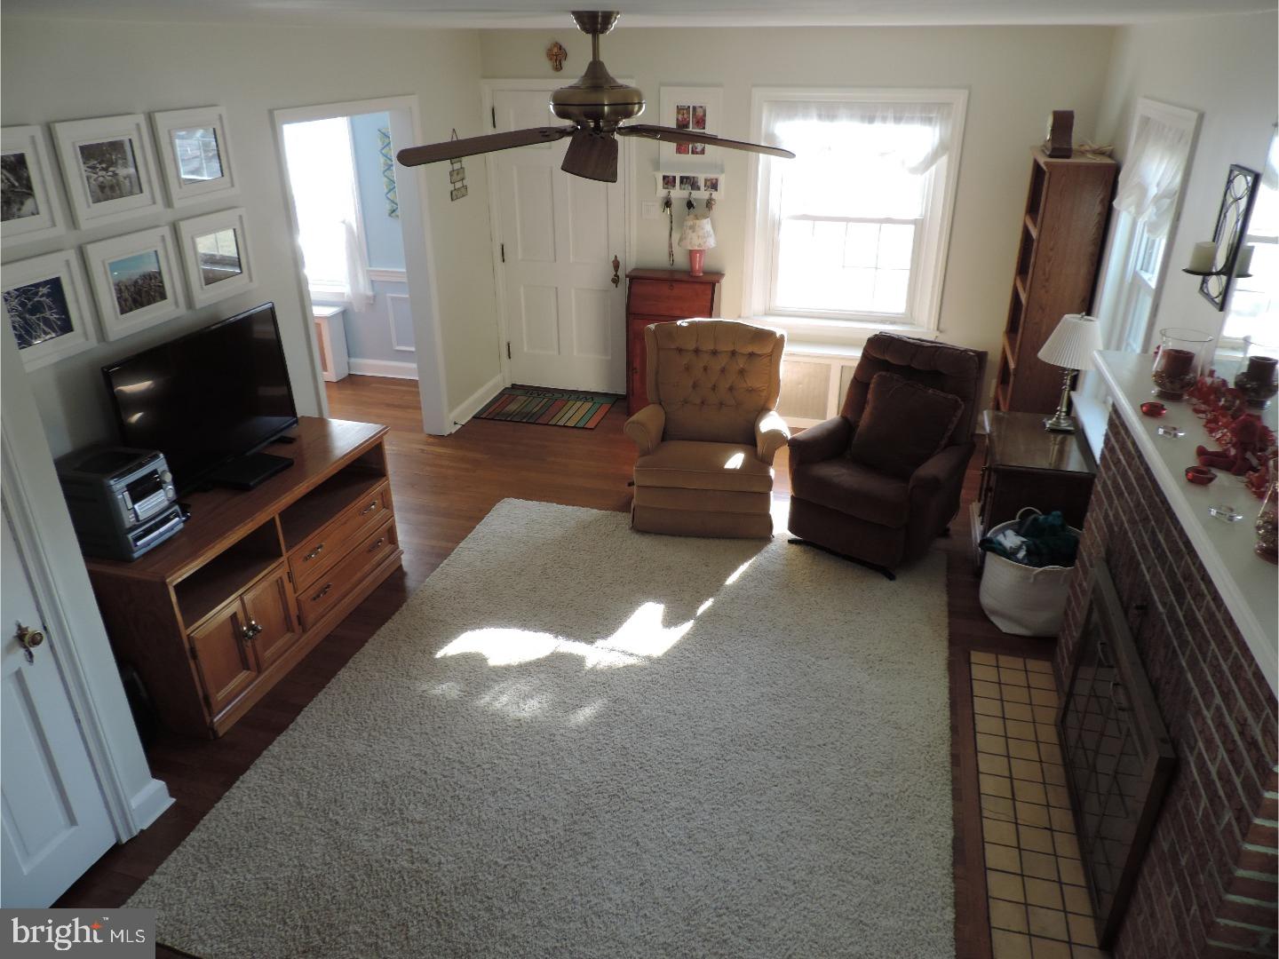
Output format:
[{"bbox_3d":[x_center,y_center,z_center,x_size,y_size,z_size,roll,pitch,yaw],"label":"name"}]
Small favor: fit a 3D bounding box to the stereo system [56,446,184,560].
[{"bbox_3d":[-1.855,0.073,3.141,0.303,0.308,0.267,6,27,13],"label":"stereo system"}]

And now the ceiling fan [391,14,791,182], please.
[{"bbox_3d":[-0.113,-1.255,2.814,1.300,0.420,1.260,0,26,2],"label":"ceiling fan"}]

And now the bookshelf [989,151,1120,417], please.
[{"bbox_3d":[2.324,-0.929,5.120,0.323,1.781,0.817,7,27,15],"label":"bookshelf"}]

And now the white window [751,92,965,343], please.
[{"bbox_3d":[1.297,-1.663,5.556,1.260,1.445,0.140,7,27,15],"label":"white window"}]

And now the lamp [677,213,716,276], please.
[{"bbox_3d":[0.374,-1.506,5.760,0.250,0.375,0.250,0,26,0],"label":"lamp"}]

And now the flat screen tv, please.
[{"bbox_3d":[-1.738,-0.308,3.610,0.182,0.590,0.903,8,27,16],"label":"flat screen tv"}]

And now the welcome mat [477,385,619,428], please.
[{"bbox_3d":[-0.656,-0.512,6.335,0.888,0.012,0.615,7,27,15],"label":"welcome mat"}]

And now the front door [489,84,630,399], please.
[{"bbox_3d":[-0.536,-1.602,6.195,0.910,2.040,0.060,7,27,15],"label":"front door"}]

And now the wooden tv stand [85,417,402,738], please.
[{"bbox_3d":[-1.603,0.331,3.781,0.484,0.721,1.357,7,27,16],"label":"wooden tv stand"}]

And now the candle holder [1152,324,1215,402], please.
[{"bbox_3d":[1.698,-0.362,2.801,0.151,0.197,0.151,7,27,15],"label":"candle holder"}]

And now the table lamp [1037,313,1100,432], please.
[{"bbox_3d":[2.140,-0.541,4.396,0.310,0.575,0.310,7,27,15],"label":"table lamp"}]

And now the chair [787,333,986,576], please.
[{"bbox_3d":[1.244,-0.162,4.510,0.790,0.960,0.860,18,32,33],"label":"chair"}]

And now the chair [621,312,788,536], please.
[{"bbox_3d":[0.364,-0.300,4.778,0.840,0.980,0.840,3,26,7],"label":"chair"}]

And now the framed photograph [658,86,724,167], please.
[{"bbox_3d":[0.328,-2.239,5.636,0.404,0.469,0.035,7,27,15],"label":"framed photograph"}]

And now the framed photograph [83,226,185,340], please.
[{"bbox_3d":[-1.889,-0.742,3.329,0.040,0.343,0.388,7,27,15],"label":"framed photograph"}]

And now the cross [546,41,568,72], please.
[{"bbox_3d":[-0.529,-2.685,5.636,0.140,0.175,0.030,7,27,15],"label":"cross"}]

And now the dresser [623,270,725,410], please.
[{"bbox_3d":[0.233,-0.901,6.049,0.640,0.952,0.360,7,27,15],"label":"dresser"}]

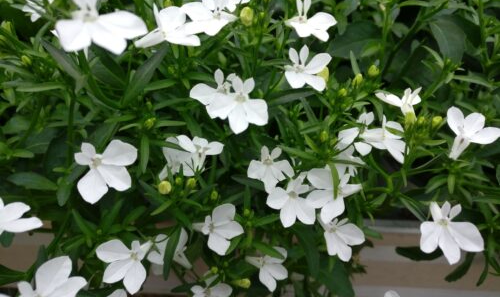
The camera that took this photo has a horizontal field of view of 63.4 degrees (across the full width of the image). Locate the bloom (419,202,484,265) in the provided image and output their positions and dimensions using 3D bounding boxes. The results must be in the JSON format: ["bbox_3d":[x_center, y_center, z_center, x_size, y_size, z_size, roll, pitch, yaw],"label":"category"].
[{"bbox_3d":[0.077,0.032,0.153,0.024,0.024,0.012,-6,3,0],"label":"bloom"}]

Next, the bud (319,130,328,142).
[{"bbox_3d":[0.033,-0.006,0.182,0.004,0.005,0.004,0,21,0],"label":"bud"}]

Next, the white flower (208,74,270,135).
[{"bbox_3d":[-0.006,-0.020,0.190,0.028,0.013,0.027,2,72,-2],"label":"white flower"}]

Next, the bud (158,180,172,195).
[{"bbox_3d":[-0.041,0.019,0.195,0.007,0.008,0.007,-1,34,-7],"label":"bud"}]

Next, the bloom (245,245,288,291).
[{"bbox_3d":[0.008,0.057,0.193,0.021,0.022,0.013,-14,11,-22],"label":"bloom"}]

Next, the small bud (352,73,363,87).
[{"bbox_3d":[0.049,-0.031,0.185,0.004,0.006,0.004,9,21,0],"label":"small bud"}]

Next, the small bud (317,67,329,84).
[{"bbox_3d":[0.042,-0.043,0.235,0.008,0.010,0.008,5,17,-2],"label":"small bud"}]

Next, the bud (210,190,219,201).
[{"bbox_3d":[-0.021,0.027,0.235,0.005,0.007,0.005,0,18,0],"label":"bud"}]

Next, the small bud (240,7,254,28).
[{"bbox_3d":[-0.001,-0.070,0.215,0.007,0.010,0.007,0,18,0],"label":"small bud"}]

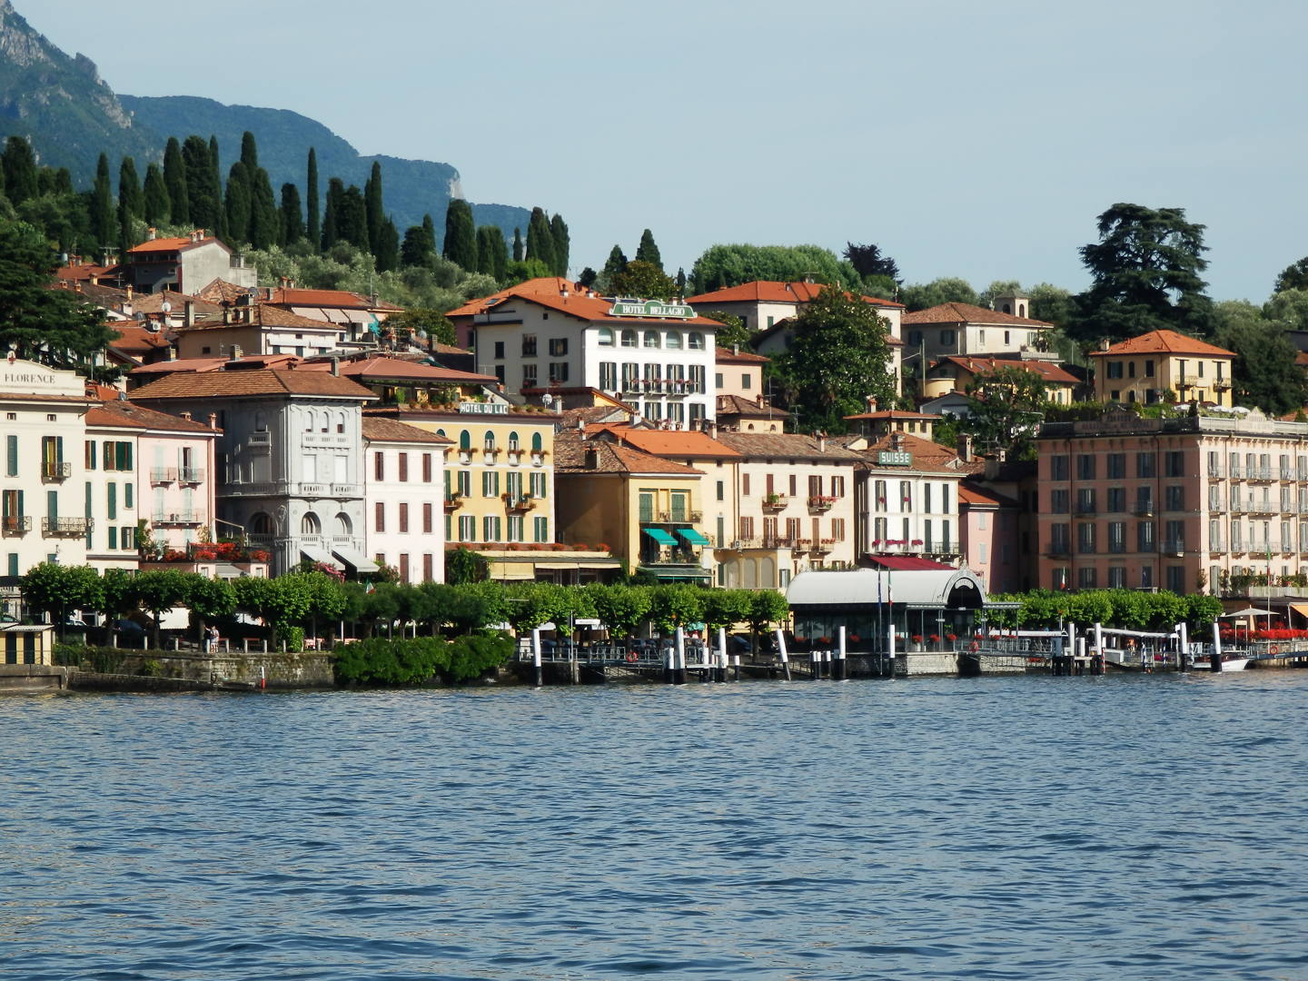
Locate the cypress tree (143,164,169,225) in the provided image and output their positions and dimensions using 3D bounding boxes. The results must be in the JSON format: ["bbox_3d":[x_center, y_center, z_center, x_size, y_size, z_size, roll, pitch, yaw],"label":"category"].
[{"bbox_3d":[-52.316,-30.325,672.000,2.796,8.280,2.796,0,-1,0],"label":"cypress tree"}]

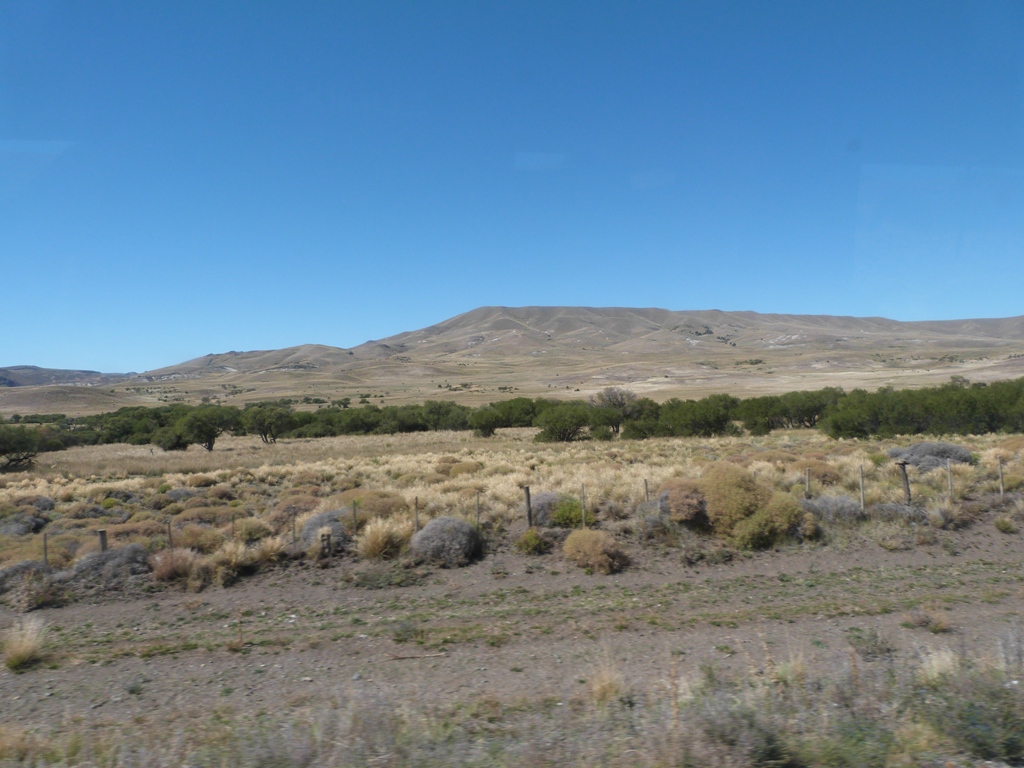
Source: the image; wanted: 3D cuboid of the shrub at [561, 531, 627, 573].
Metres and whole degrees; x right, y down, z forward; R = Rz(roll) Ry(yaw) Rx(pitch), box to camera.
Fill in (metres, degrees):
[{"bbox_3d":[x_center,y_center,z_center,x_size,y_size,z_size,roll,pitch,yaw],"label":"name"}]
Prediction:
[{"bbox_3d":[1.712,3.454,15.159,1.353,0.902,1.218,-1,-1,0],"label":"shrub"}]

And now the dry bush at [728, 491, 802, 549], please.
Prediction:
[{"bbox_3d":[6.023,3.159,17.500,1.700,1.136,1.500,-3,-1,18],"label":"dry bush"}]

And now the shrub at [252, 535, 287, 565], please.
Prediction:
[{"bbox_3d":[-5.842,3.971,17.866,0.810,0.670,0.740,-3,-1,0],"label":"shrub"}]

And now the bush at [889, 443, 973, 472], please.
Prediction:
[{"bbox_3d":[18.288,3.261,32.312,3.670,1.416,2.569,-1,-1,0],"label":"bush"}]

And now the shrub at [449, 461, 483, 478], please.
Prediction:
[{"bbox_3d":[-2.147,3.981,34.158,1.571,0.898,1.413,-1,-1,0],"label":"shrub"}]

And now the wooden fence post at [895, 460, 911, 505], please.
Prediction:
[{"bbox_3d":[11.089,2.826,21.000,0.360,1.278,0.200,-6,-1,-6],"label":"wooden fence post"}]

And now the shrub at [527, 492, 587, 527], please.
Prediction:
[{"bbox_3d":[1.275,3.498,20.795,1.650,0.890,1.410,-3,-1,0],"label":"shrub"}]

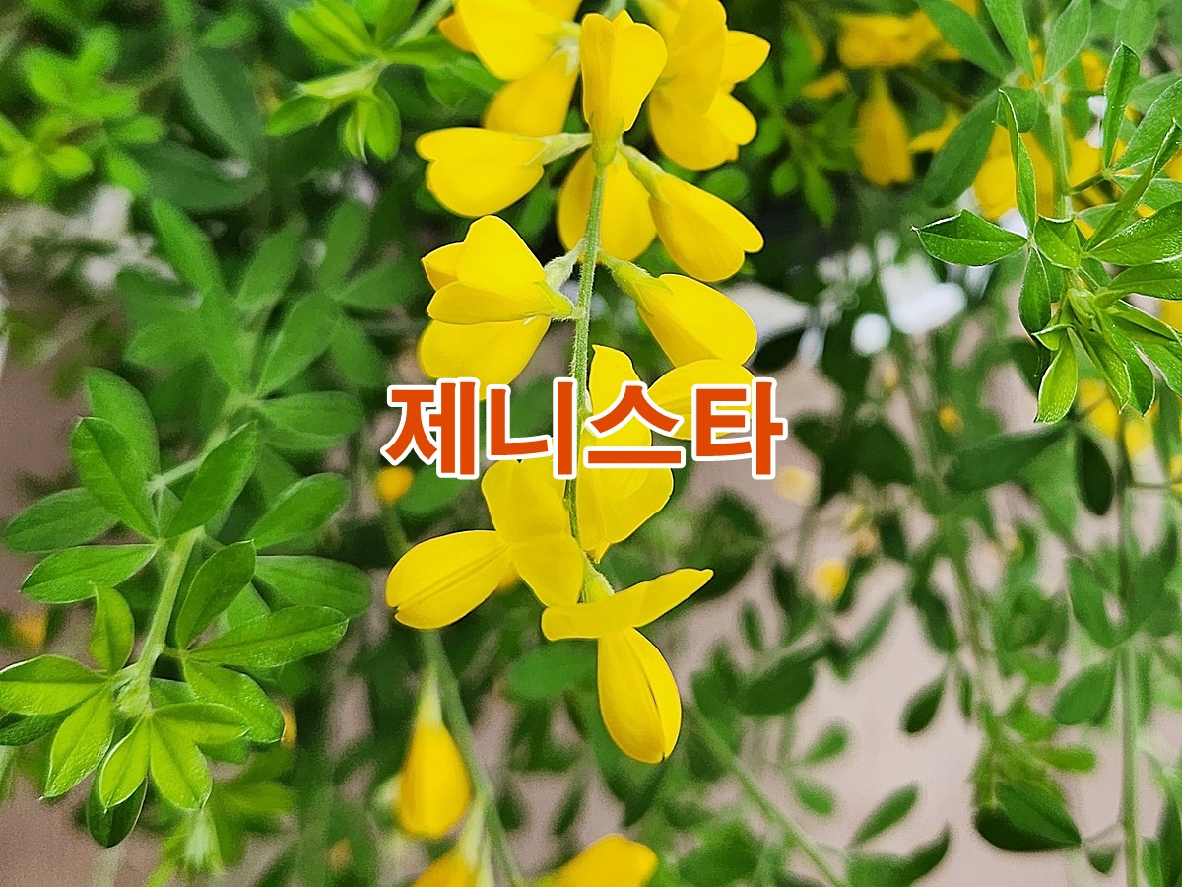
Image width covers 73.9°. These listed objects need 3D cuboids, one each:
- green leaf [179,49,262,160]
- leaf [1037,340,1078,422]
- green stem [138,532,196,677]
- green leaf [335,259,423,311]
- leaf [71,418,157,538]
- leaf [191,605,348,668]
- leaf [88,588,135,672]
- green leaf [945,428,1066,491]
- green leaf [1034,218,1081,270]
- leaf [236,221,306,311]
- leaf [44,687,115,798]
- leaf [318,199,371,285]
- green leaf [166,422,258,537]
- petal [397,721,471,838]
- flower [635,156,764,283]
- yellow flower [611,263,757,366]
[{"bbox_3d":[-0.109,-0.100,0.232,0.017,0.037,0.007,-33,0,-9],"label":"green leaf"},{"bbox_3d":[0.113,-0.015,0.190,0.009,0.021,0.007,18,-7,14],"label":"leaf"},{"bbox_3d":[-0.088,0.033,0.165,0.004,0.030,0.004,11,-19,0],"label":"green stem"},{"bbox_3d":[-0.058,-0.044,0.217,0.024,0.011,0.004,-24,-14,-14],"label":"green leaf"},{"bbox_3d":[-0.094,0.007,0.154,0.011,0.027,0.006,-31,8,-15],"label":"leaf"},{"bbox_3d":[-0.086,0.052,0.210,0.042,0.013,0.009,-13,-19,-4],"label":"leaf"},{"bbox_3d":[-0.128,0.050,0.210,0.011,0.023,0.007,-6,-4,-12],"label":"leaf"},{"bbox_3d":[0.103,0.003,0.194,0.035,0.011,0.003,-19,-23,-13],"label":"green leaf"},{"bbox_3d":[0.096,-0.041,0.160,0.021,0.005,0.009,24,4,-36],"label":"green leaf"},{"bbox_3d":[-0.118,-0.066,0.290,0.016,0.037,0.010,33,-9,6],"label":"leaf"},{"bbox_3d":[-0.101,0.059,0.155,0.009,0.021,0.003,23,-17,11],"label":"leaf"},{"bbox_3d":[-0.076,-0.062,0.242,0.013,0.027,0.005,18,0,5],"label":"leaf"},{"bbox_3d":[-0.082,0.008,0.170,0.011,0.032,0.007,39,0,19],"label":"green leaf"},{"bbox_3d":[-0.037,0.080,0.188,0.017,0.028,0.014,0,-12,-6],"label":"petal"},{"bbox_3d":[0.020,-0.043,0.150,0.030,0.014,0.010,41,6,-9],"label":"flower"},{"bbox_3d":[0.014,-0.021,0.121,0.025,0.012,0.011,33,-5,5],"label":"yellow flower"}]

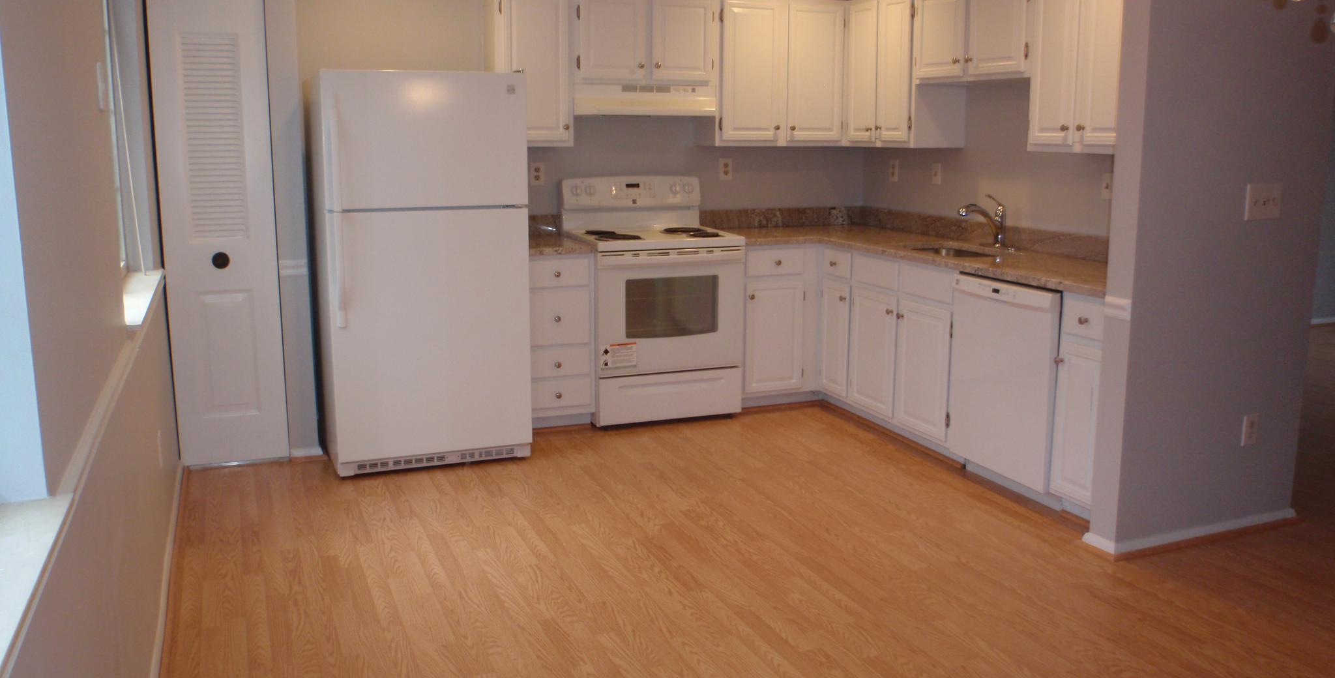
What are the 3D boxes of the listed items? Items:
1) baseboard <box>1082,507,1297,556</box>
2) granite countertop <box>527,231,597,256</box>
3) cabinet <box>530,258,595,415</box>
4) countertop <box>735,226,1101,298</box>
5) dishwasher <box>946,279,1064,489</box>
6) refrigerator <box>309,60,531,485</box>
[{"bbox_3d":[1.911,0.678,3.932,0.883,0.056,0.150,-4,12,-21],"label":"baseboard"},{"bbox_3d":[-0.630,-0.466,5.308,0.385,0.038,0.629,-4,12,-21],"label":"granite countertop"},{"bbox_3d":[-0.635,-0.054,5.450,0.374,0.815,0.628,-4,12,-21],"label":"cabinet"},{"bbox_3d":[1.134,-0.386,4.949,1.095,0.038,2.733,-4,12,-21],"label":"countertop"},{"bbox_3d":[1.577,0.164,4.388,0.600,0.818,0.605,-4,12,-21],"label":"dishwasher"},{"bbox_3d":[-1.105,-0.314,4.822,0.819,1.673,0.800,-4,12,-21],"label":"refrigerator"}]

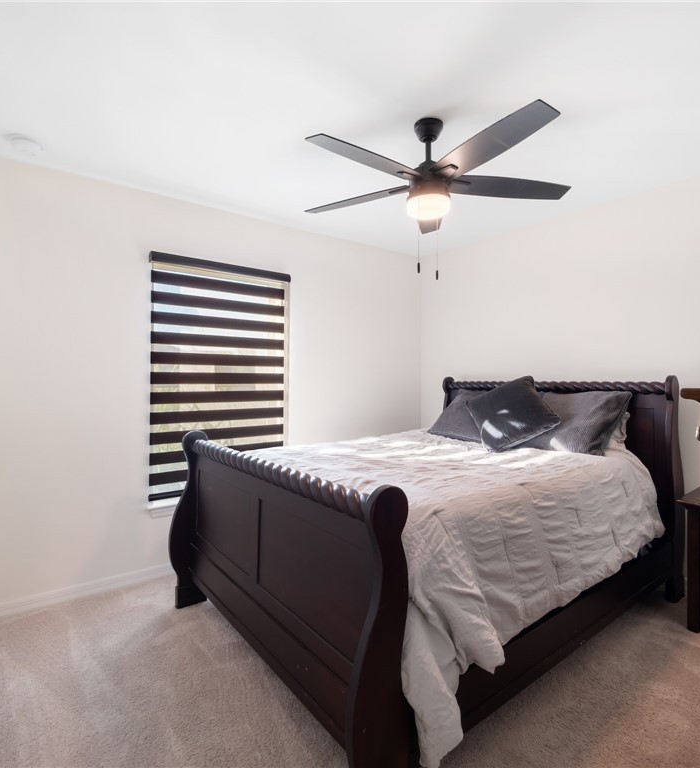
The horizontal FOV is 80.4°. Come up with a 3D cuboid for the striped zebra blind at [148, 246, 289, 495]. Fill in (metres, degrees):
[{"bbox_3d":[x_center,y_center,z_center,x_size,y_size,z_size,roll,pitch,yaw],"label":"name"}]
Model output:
[{"bbox_3d":[-0.872,-0.053,2.939,1.001,1.594,0.100,0,0,-36],"label":"striped zebra blind"}]

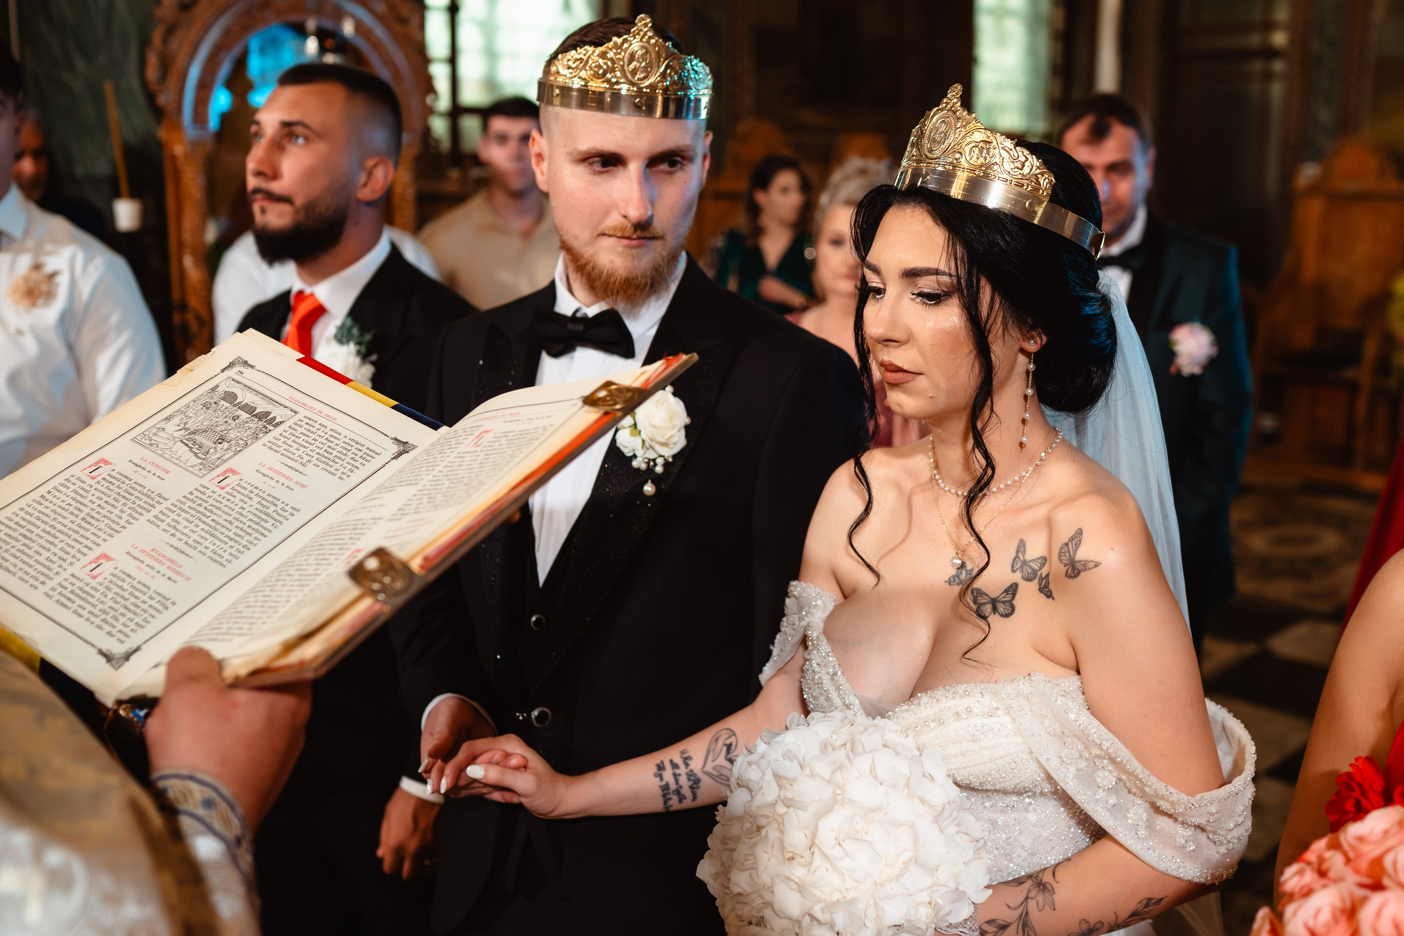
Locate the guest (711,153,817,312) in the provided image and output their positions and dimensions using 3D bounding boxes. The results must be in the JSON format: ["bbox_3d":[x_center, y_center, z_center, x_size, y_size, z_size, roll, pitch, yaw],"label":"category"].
[{"bbox_3d":[0.237,-0.197,4.654,0.460,1.690,0.300,-3,11,-15],"label":"guest"}]

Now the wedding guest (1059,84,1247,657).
[{"bbox_3d":[0.726,0.208,2.581,0.520,1.770,0.320,3,11,15],"label":"wedding guest"}]

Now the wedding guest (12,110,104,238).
[{"bbox_3d":[-1.846,-0.121,3.910,0.490,1.760,0.310,-1,11,-5],"label":"wedding guest"}]

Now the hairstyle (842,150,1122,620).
[{"bbox_3d":[0.253,-0.088,1.236,0.255,0.400,0.190,-8,13,-37],"label":"hairstyle"}]

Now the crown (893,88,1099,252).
[{"bbox_3d":[0.273,-0.258,1.194,0.193,0.090,0.178,12,10,-40],"label":"crown"}]

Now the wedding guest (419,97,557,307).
[{"bbox_3d":[-0.472,-0.031,3.513,0.500,1.790,0.300,-1,11,-3],"label":"wedding guest"}]

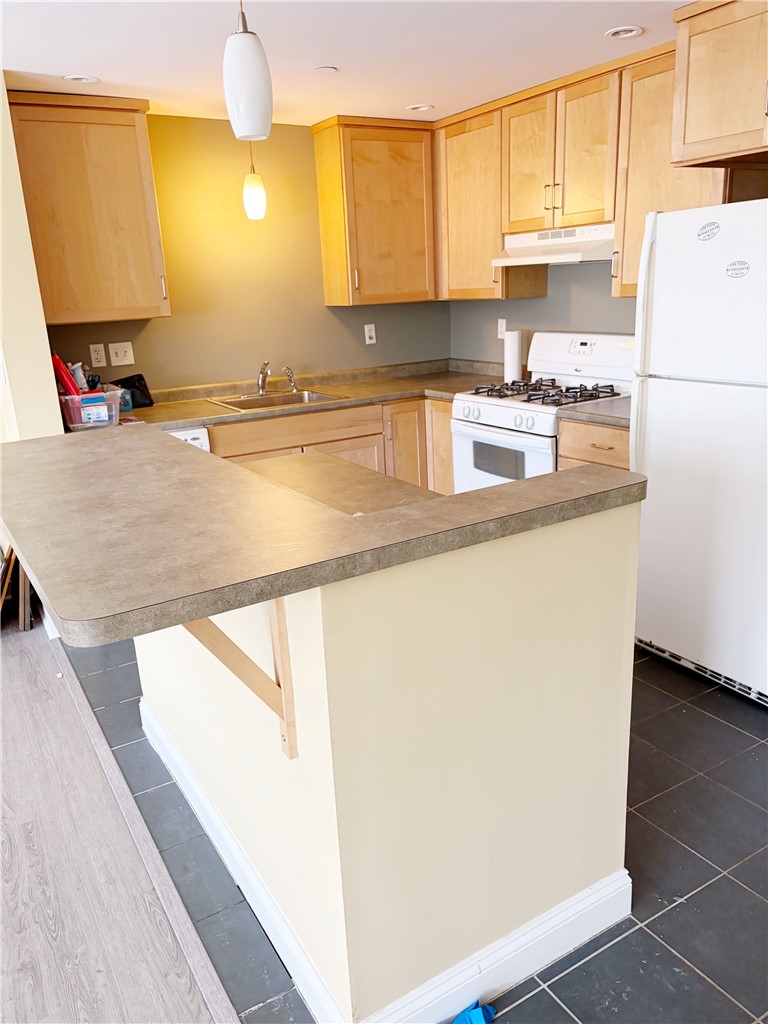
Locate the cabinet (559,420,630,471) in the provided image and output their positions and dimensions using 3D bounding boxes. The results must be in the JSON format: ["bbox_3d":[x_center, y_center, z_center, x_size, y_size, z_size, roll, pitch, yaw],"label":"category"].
[{"bbox_3d":[1.228,0.002,3.497,0.625,0.877,0.511,-12,19,-29],"label":"cabinet"}]

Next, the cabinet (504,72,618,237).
[{"bbox_3d":[0.940,-1.671,3.682,0.329,0.590,0.761,-12,19,-29],"label":"cabinet"}]

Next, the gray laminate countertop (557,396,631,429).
[{"bbox_3d":[1.199,-0.434,3.364,0.645,0.037,0.511,-12,19,-29],"label":"gray laminate countertop"}]

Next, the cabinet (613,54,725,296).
[{"bbox_3d":[1.285,-1.371,3.187,0.329,0.916,0.530,-12,19,-29],"label":"cabinet"}]

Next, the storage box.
[{"bbox_3d":[-1.409,-0.497,3.647,0.262,0.159,0.373,-12,19,-29],"label":"storage box"}]

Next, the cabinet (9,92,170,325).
[{"bbox_3d":[-1.414,-1.407,3.672,0.595,0.956,0.333,-12,19,-29],"label":"cabinet"}]

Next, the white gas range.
[{"bbox_3d":[0.845,-0.277,3.958,0.691,1.188,0.768,-12,19,-29],"label":"white gas range"}]

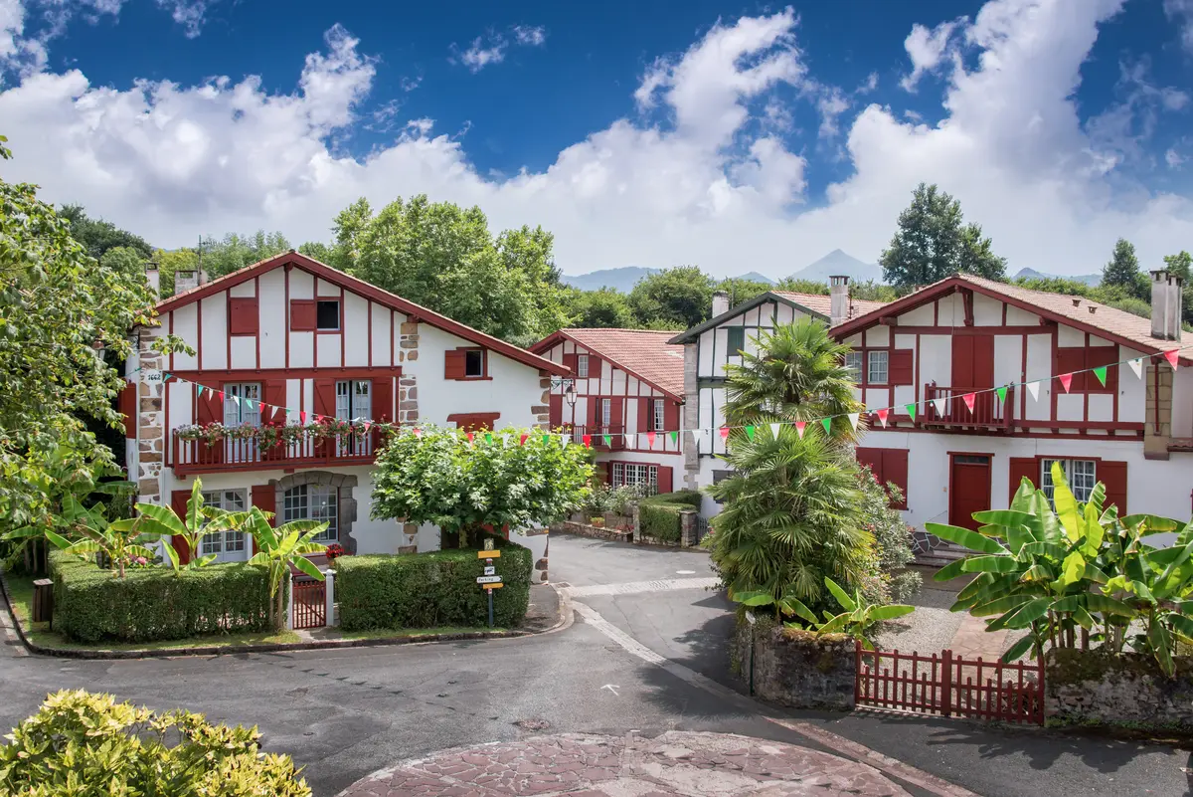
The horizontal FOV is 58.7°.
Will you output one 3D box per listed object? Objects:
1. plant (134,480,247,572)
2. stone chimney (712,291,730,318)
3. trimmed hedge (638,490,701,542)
[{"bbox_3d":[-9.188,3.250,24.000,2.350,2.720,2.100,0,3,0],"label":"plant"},{"bbox_3d":[4.628,-3.329,39.401,0.500,1.350,0.550,2,3,34],"label":"stone chimney"},{"bbox_3d":[2.388,3.862,34.200,1.900,1.250,2.200,2,3,27],"label":"trimmed hedge"}]

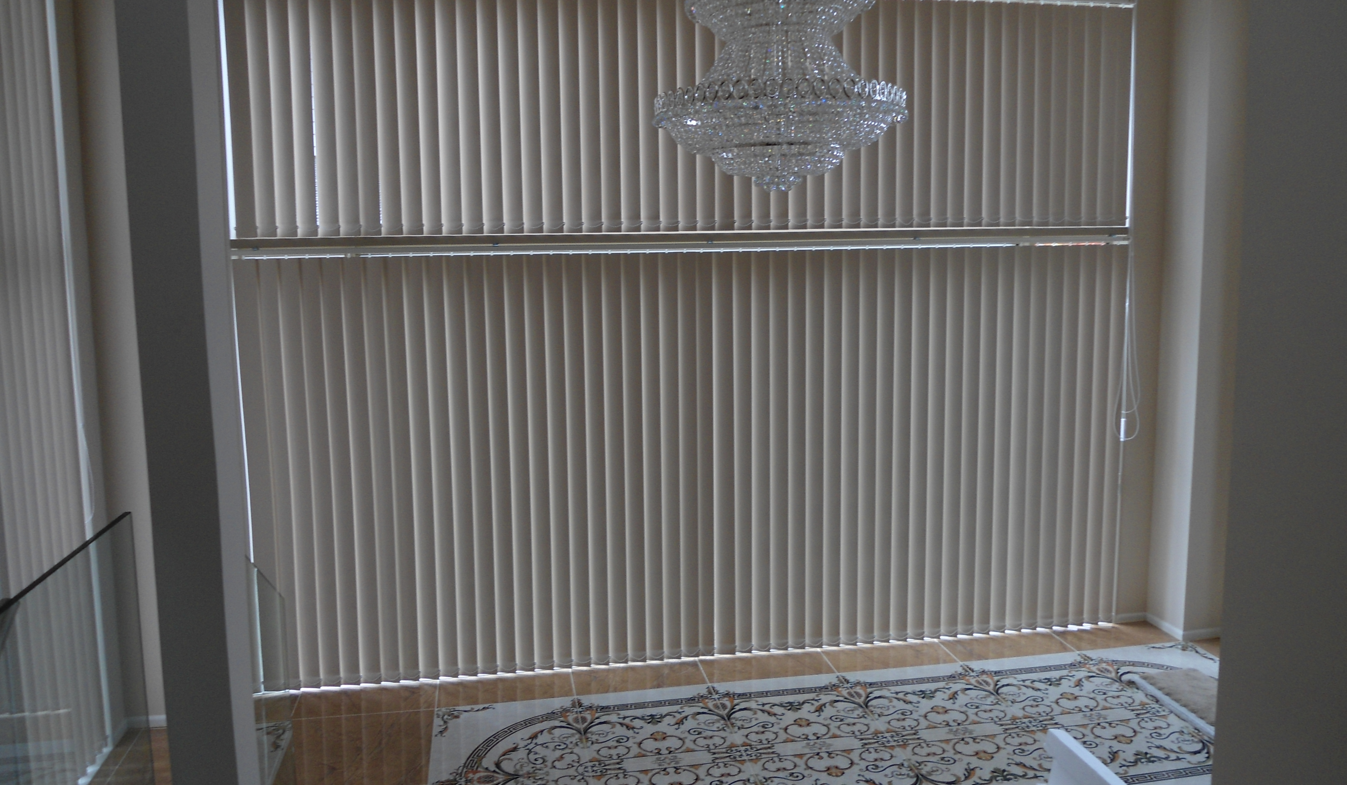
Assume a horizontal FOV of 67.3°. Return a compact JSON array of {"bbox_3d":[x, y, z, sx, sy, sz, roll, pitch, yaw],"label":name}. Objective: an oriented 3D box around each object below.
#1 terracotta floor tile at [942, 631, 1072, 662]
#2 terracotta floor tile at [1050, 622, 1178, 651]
[{"bbox_3d":[1.619,1.241,4.930,0.600,0.010,0.291,-2,8,-10],"label":"terracotta floor tile"},{"bbox_3d":[2.195,1.218,5.028,0.570,0.010,0.291,-2,8,-10],"label":"terracotta floor tile"}]

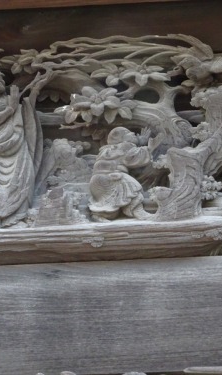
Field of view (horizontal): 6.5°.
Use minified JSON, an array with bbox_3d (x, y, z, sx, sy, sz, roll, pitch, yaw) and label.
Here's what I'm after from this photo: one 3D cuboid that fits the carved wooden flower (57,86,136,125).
[{"bbox_3d":[-0.036,-0.206,4.900,0.190,0.090,0.075,-2,-29,4],"label":"carved wooden flower"}]

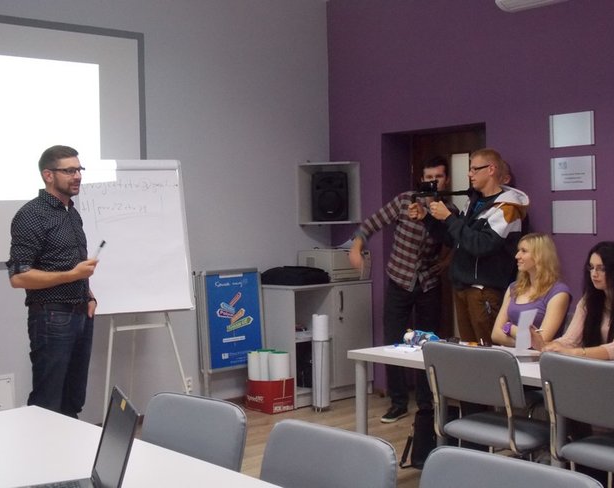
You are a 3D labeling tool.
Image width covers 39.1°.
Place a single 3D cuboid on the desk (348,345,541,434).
[{"bbox_3d":[0.919,0.932,4.348,0.700,0.735,1.300,-3,3,-41],"label":"desk"}]

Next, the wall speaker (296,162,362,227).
[{"bbox_3d":[0.187,-0.419,7.170,0.500,0.490,0.360,-1,2,6],"label":"wall speaker"}]

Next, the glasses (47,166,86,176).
[{"bbox_3d":[-1.188,-0.355,4.250,0.140,0.045,0.140,0,3,34],"label":"glasses"}]

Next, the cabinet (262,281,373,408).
[{"bbox_3d":[0.085,0.764,6.874,0.790,0.905,0.430,-3,3,-39],"label":"cabinet"}]

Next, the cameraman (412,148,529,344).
[{"bbox_3d":[0.984,0.344,5.200,0.540,1.840,0.480,-2,3,-29],"label":"cameraman"}]

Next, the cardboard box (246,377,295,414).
[{"bbox_3d":[-0.270,1.122,6.480,0.260,0.235,0.290,-3,3,-39],"label":"cardboard box"}]

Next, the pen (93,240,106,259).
[{"bbox_3d":[-0.993,0.043,4.120,0.020,0.140,0.020,27,6,-18],"label":"pen"}]

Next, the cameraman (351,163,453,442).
[{"bbox_3d":[0.674,0.325,6.100,0.720,1.820,0.460,0,2,18],"label":"cameraman"}]

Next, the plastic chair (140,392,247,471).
[{"bbox_3d":[-0.550,0.966,2.796,0.510,0.850,0.530,1,3,42],"label":"plastic chair"}]

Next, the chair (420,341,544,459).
[{"bbox_3d":[0.891,0.891,3.940,0.530,0.850,0.510,-3,3,-41],"label":"chair"}]

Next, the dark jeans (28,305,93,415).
[{"bbox_3d":[-1.237,0.805,4.300,0.270,1.000,0.360,1,3,40],"label":"dark jeans"}]

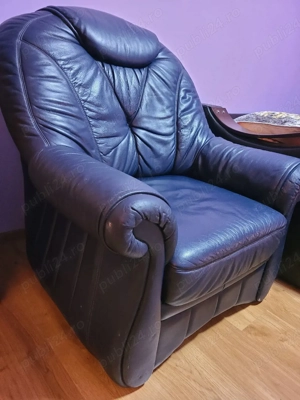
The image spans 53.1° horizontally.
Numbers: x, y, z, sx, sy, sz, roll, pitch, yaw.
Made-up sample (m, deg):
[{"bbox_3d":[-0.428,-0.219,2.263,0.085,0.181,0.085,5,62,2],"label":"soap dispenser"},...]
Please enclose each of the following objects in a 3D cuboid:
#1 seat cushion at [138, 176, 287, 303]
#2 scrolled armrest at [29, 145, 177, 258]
[{"bbox_3d":[0.095,0.091,1.151,0.603,0.170,0.595,-12,28,-38],"label":"seat cushion"},{"bbox_3d":[-0.180,-0.040,0.841,0.209,0.166,0.571,-12,28,-38],"label":"scrolled armrest"}]

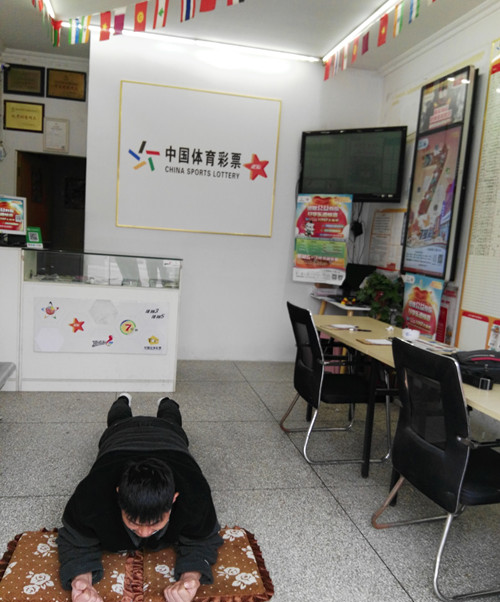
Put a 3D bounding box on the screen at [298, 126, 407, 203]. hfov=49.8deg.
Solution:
[{"bbox_3d":[0.941,-1.255,5.013,1.029,0.651,0.080,8,7,33],"label":"screen"}]

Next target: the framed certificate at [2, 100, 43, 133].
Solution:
[{"bbox_3d":[-2.421,-1.974,5.779,0.404,0.304,0.025,2,6,-12],"label":"framed certificate"}]

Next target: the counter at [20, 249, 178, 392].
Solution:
[{"bbox_3d":[-1.183,0.148,4.403,1.172,1.081,0.533,2,6,-12],"label":"counter"}]

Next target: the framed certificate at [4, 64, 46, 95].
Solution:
[{"bbox_3d":[-2.398,-2.348,5.737,0.401,0.312,0.025,2,6,-12],"label":"framed certificate"}]

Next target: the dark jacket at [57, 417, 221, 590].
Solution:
[{"bbox_3d":[-0.460,0.777,2.294,0.600,0.380,0.920,2,6,-12],"label":"dark jacket"}]

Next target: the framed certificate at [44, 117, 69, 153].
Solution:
[{"bbox_3d":[-2.100,-1.801,5.867,0.257,0.359,0.025,2,6,-12],"label":"framed certificate"}]

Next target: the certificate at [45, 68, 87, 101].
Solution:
[{"bbox_3d":[-1.983,-2.331,5.826,0.404,0.299,0.025,2,6,-12],"label":"certificate"}]

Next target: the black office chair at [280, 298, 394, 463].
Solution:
[{"bbox_3d":[0.559,0.478,3.384,0.589,0.874,0.558,2,6,-12],"label":"black office chair"}]

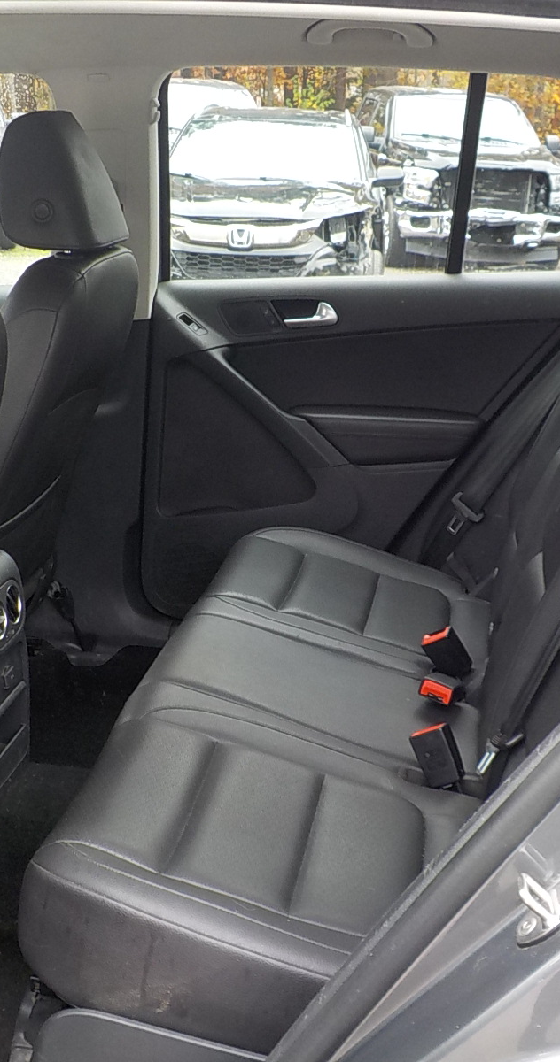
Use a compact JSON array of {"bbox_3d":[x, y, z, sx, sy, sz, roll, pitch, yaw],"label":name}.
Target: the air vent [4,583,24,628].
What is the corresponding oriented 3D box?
[{"bbox_3d":[-0.437,0.121,1.984,0.020,0.062,0.054,-15,14,14],"label":"air vent"}]

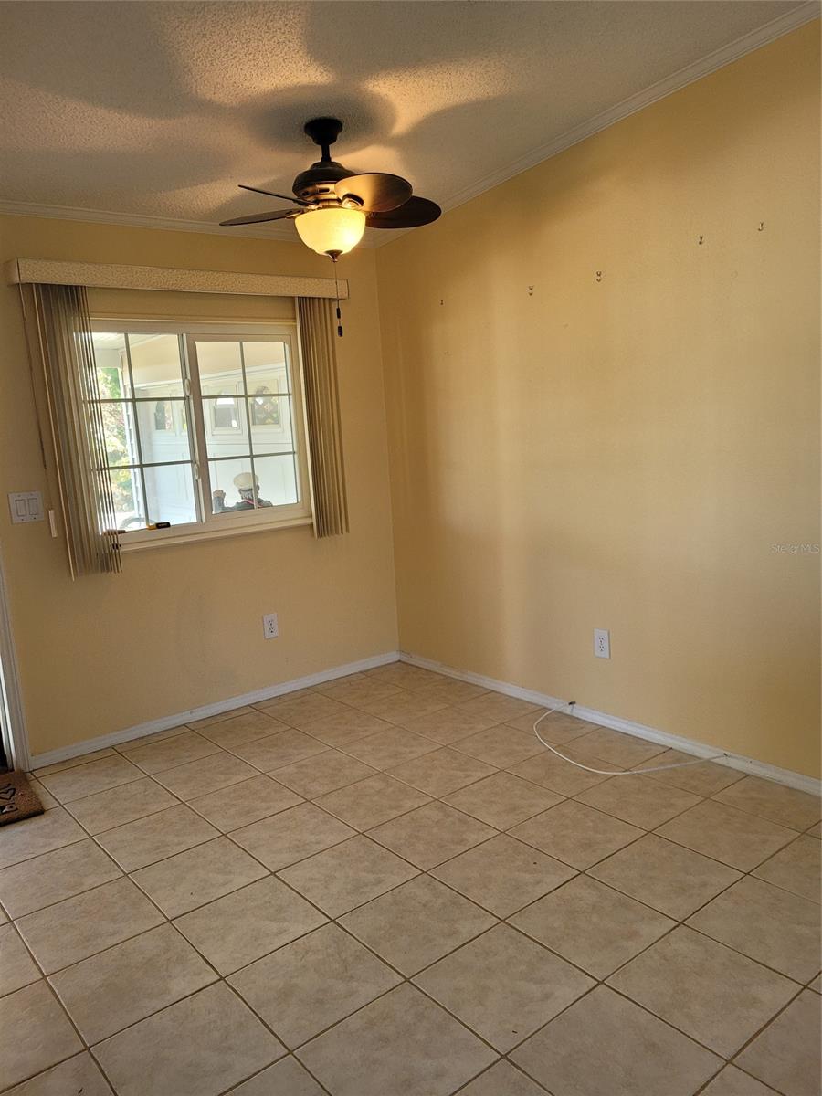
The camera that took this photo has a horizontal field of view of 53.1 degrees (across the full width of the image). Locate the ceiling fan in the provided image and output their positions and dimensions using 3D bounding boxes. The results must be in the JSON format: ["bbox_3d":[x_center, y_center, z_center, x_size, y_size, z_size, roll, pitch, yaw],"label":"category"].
[{"bbox_3d":[-0.286,-1.231,2.857,0.890,0.440,0.890,-11,12,-38],"label":"ceiling fan"}]

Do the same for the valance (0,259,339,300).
[{"bbox_3d":[-0.932,-1.153,3.593,1.500,0.092,0.138,-11,12,-38],"label":"valance"}]

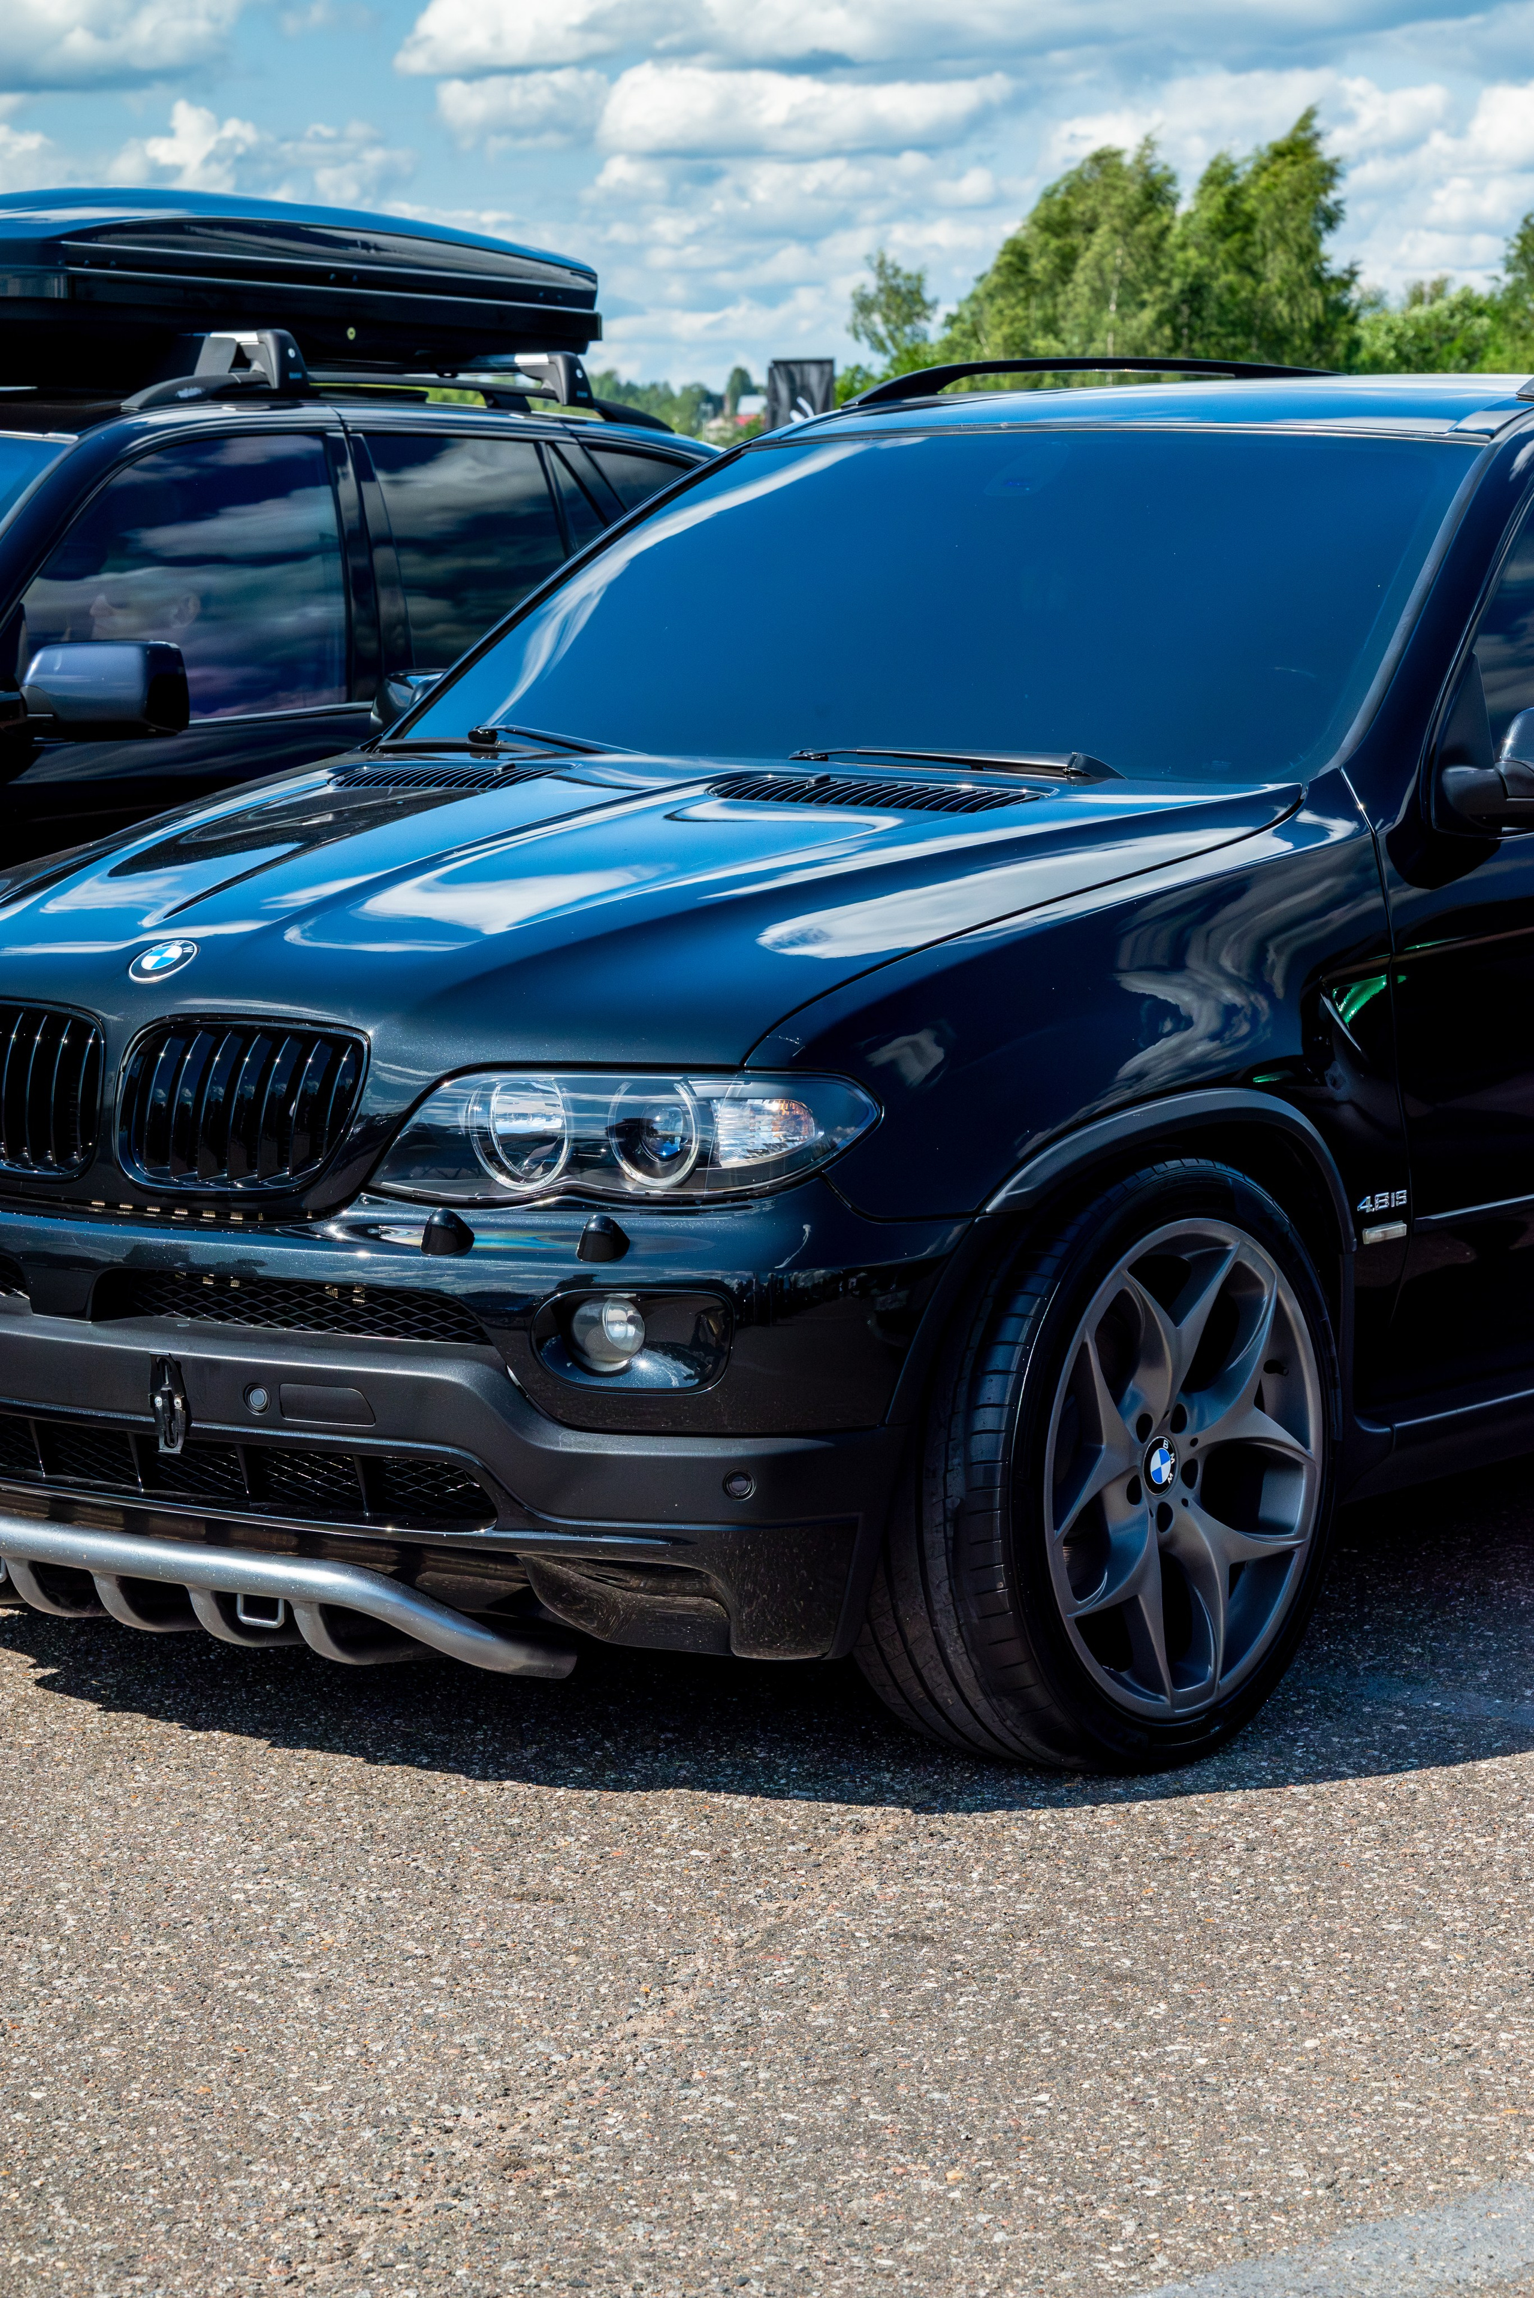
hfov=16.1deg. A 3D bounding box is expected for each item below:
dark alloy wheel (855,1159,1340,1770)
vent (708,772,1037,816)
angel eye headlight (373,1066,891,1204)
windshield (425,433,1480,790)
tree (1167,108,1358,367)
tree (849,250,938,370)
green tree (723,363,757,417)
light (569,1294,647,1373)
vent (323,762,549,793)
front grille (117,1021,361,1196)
[{"bbox_3d":[0.376,0.363,6.369,0.277,0.718,0.718,4,8,38],"label":"dark alloy wheel"},{"bbox_3d":[0.124,-0.418,6.619,0.400,0.032,0.110,4,20,31],"label":"vent"},{"bbox_3d":[-0.150,-0.015,5.908,0.545,0.152,0.170,2,8,18],"label":"angel eye headlight"},{"bbox_3d":[0.224,-0.726,7.288,1.480,0.130,0.850,6,43,37],"label":"windshield"},{"bbox_3d":[12.507,-21.497,137.813,4.919,9.685,4.919,1,8,5],"label":"tree"},{"bbox_3d":[3.224,-19.818,138.561,2.318,6.167,2.318,0,8,1],"label":"tree"},{"bbox_3d":[-2.454,-67.710,495.394,3.144,7.894,3.144,0,8,0],"label":"green tree"},{"bbox_3d":[-0.173,0.200,5.903,0.088,0.088,0.065,4,9,30],"label":"light"},{"bbox_3d":[-0.432,-0.475,7.048,0.400,0.032,0.110,7,22,44],"label":"vent"},{"bbox_3d":[-0.577,-0.047,6.049,0.280,0.190,0.090,4,2,28],"label":"front grille"}]

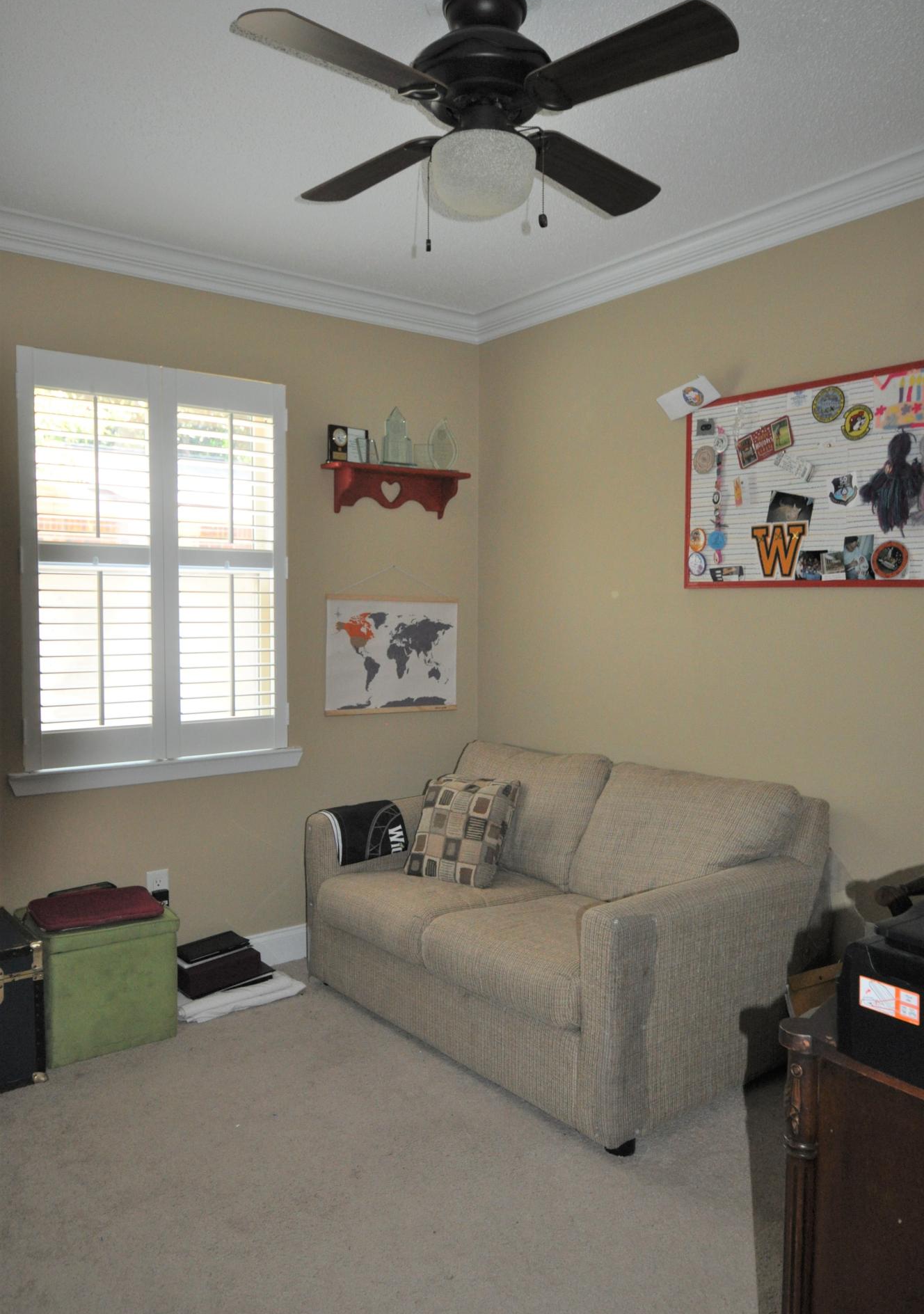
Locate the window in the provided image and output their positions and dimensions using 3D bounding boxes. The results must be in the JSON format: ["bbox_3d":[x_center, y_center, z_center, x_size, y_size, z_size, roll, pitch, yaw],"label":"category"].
[{"bbox_3d":[-0.970,-0.297,3.145,0.866,1.265,0.050,-3,5,-36],"label":"window"}]

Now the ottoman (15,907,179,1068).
[{"bbox_3d":[-1.113,0.966,2.958,0.375,0.377,0.345,-3,5,-36],"label":"ottoman"}]

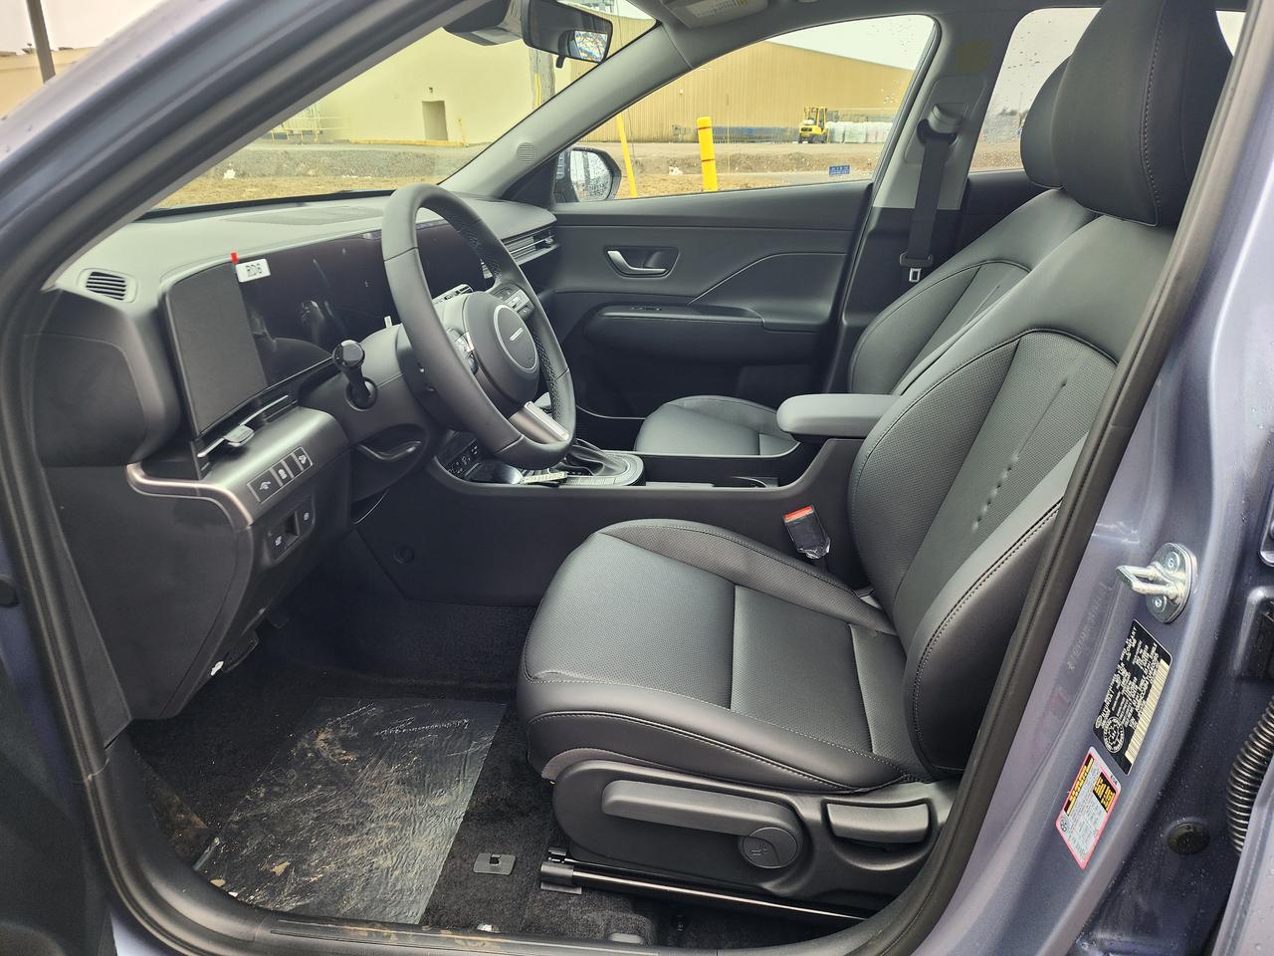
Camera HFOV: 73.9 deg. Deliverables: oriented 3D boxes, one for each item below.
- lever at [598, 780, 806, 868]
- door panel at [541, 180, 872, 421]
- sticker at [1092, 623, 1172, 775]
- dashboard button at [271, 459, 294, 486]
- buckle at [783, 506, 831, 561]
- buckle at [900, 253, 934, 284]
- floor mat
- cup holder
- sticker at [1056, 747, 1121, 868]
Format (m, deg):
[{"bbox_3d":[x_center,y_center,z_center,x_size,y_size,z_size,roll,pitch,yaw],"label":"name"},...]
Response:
[{"bbox_3d":[0.068,0.369,0.901,0.212,0.068,0.038,-1,20,9],"label":"lever"},{"bbox_3d":[0.127,-0.373,2.020,0.830,0.640,0.130,2,21,8],"label":"door panel"},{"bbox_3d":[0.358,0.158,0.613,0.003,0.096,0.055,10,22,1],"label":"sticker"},{"bbox_3d":[-0.373,-0.004,0.891,0.010,0.025,0.019,-23,16,16],"label":"dashboard button"},{"bbox_3d":[0.263,0.087,1.294,0.047,0.084,0.028,-18,17,15],"label":"buckle"},{"bbox_3d":[0.609,-0.466,1.859,0.070,0.064,0.020,4,21,13],"label":"buckle"},{"bbox_3d":[-0.409,0.466,1.257,0.330,0.012,0.460,0,21,5],"label":"floor mat"},{"bbox_3d":[0.176,0.041,1.451,0.100,0.070,0.100,2,21,8],"label":"cup holder"},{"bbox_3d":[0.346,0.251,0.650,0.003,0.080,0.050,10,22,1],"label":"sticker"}]

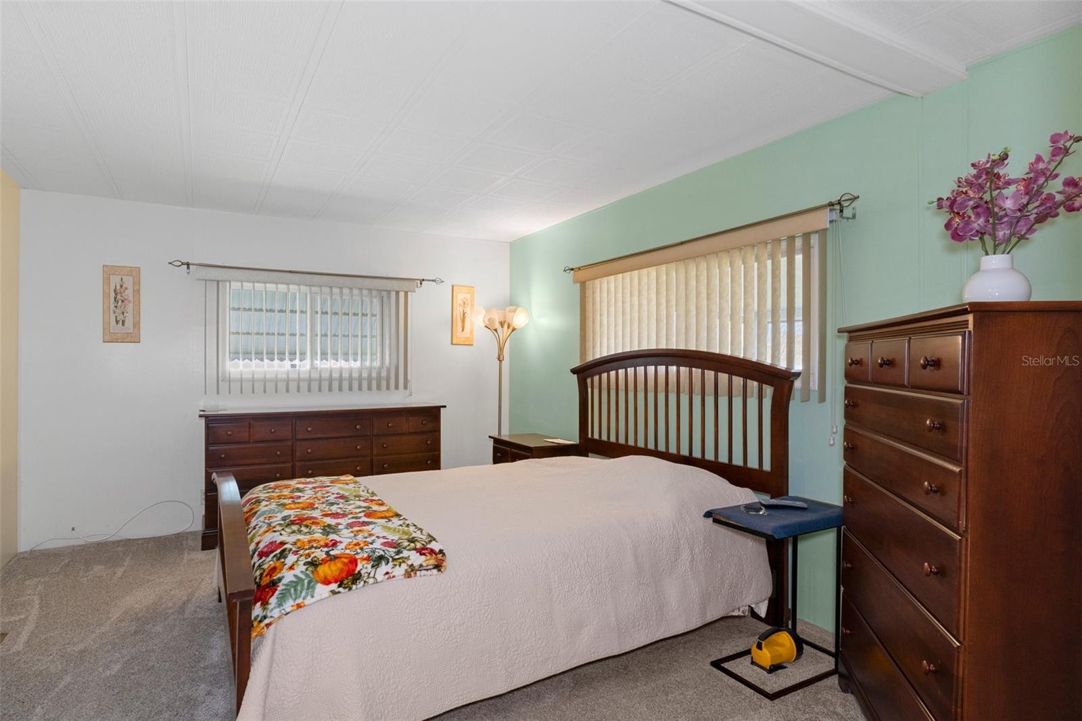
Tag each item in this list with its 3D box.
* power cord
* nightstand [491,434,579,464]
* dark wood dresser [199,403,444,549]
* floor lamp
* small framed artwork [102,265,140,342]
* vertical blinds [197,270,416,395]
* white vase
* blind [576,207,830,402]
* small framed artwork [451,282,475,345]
[{"bbox_3d":[-2.827,1.096,3.794,0.911,0.234,0.070,0,0,-29],"label":"power cord"},{"bbox_3d":[-0.061,0.913,4.347,0.410,0.620,0.660,0,0,-31],"label":"nightstand"},{"bbox_3d":[-1.568,0.783,4.230,1.632,0.868,0.480,0,0,-29],"label":"dark wood dresser"},{"bbox_3d":[-0.343,0.377,4.858,0.447,1.687,0.447,0,0,0],"label":"floor lamp"},{"bbox_3d":[-2.809,-0.375,3.826,0.203,0.502,0.020,0,0,-29],"label":"small framed artwork"},{"bbox_3d":[-1.728,-0.192,4.362,1.541,0.875,0.090,0,0,-29],"label":"vertical blinds"},{"bbox_3d":[1.149,-0.191,1.438,0.140,0.148,0.140,0,0,0],"label":"white vase"},{"bbox_3d":[0.778,-0.203,3.370,0.090,0.794,1.919,0,0,-31],"label":"blind"},{"bbox_3d":[-0.680,-0.391,4.996,0.210,0.513,0.020,0,0,-29],"label":"small framed artwork"}]

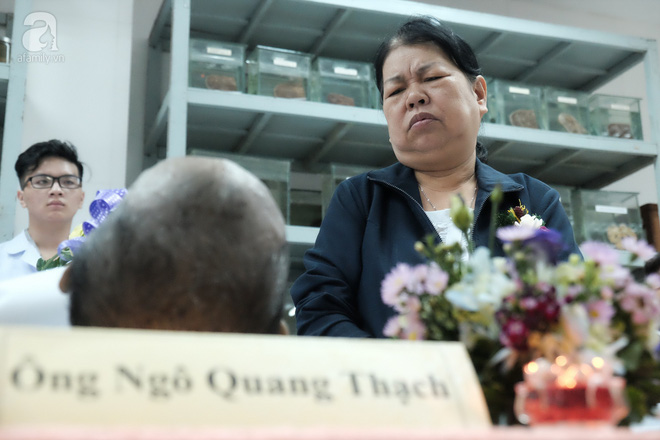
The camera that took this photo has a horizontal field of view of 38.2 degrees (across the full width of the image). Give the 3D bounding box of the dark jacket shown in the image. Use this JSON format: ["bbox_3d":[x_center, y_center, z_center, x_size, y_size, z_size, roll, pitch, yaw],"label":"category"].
[{"bbox_3d":[0.179,0.172,1.520,0.510,0.600,0.360,1,-13,-4],"label":"dark jacket"}]

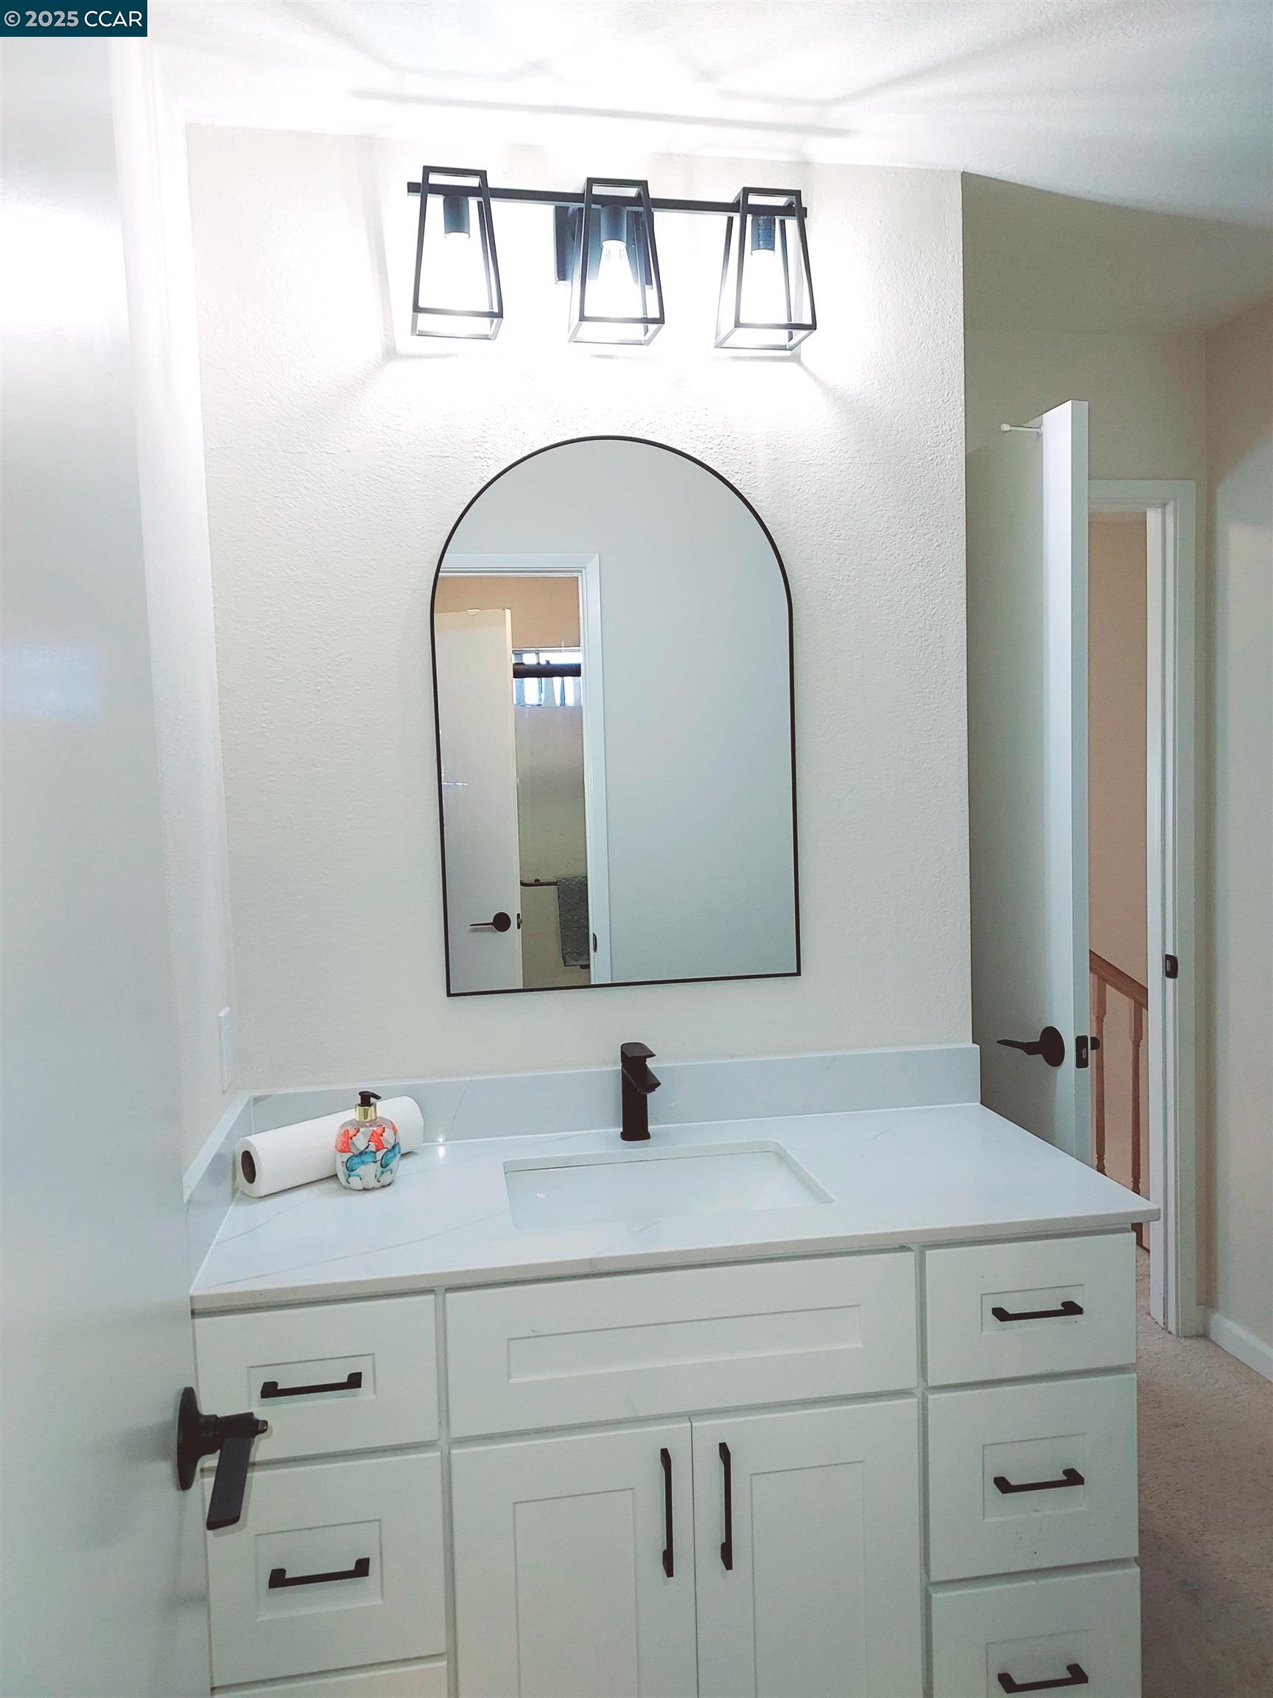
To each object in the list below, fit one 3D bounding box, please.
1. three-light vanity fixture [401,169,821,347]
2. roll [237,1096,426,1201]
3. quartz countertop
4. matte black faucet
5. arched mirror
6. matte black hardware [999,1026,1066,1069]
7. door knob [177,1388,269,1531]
[{"bbox_3d":[-0.038,-0.924,1.878,0.638,0.220,0.166,-2,3,-9],"label":"three-light vanity fixture"},{"bbox_3d":[-0.467,0.457,1.813,0.088,0.088,0.283,1,4,41],"label":"roll"},{"bbox_3d":[0.039,0.501,1.759,1.260,0.022,0.554,-2,3,-9],"label":"quartz countertop"},{"bbox_3d":[0.004,0.403,1.907,0.047,0.162,0.168,-2,3,-9],"label":"matte black faucet"},{"bbox_3d":[-0.026,-0.226,1.982,0.605,0.914,0.027,-2,3,-9],"label":"arched mirror"},{"bbox_3d":[0.688,0.344,2.062,0.052,0.069,0.136,-2,3,-17],"label":"matte black hardware"},{"bbox_3d":[-0.295,0.435,0.839,0.060,0.069,0.144,-2,3,-14],"label":"door knob"}]

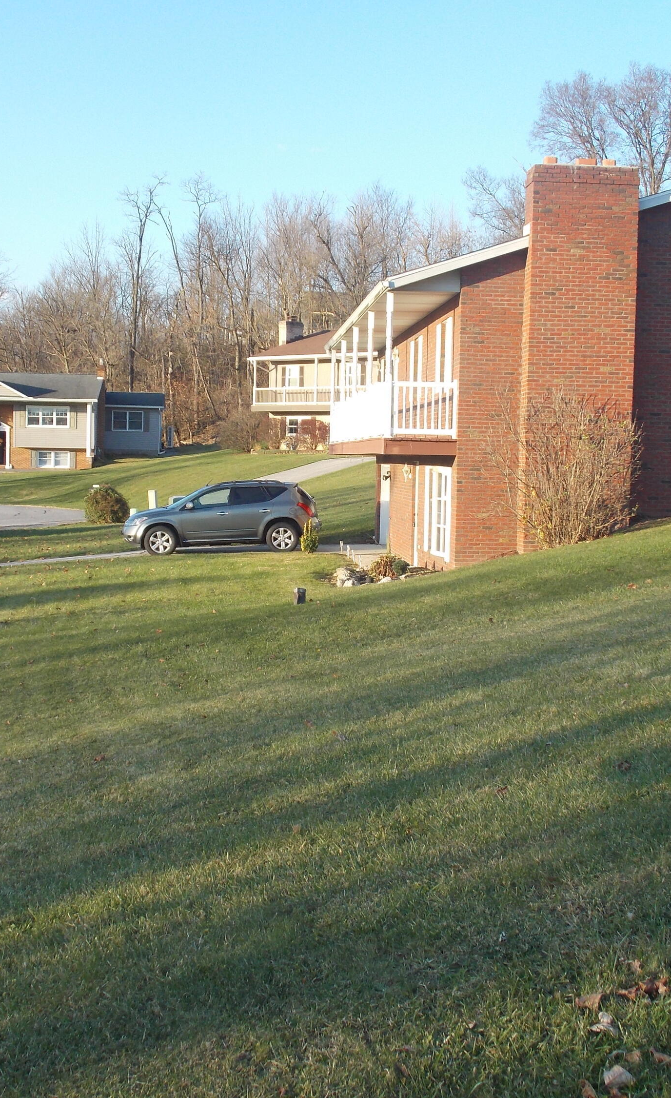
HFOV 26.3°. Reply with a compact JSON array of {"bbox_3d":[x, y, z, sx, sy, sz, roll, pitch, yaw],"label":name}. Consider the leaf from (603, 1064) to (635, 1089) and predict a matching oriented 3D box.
[{"bbox_3d":[0.722,1.344,3.660,0.085,0.045,0.065,1,4,-4],"label":"leaf"}]

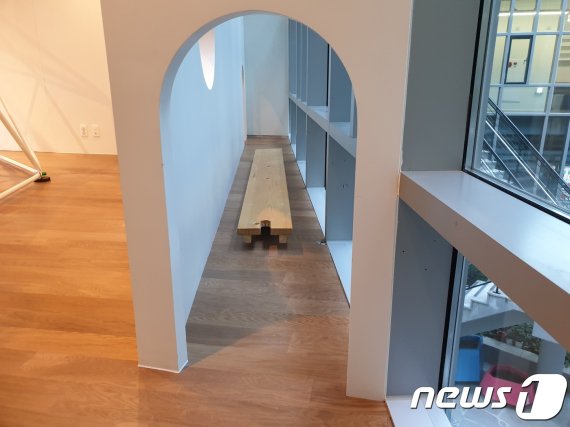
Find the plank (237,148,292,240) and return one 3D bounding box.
[{"bbox_3d":[-0.175,-0.355,4.497,0.364,0.113,3.490,-1,17,-1],"label":"plank"}]

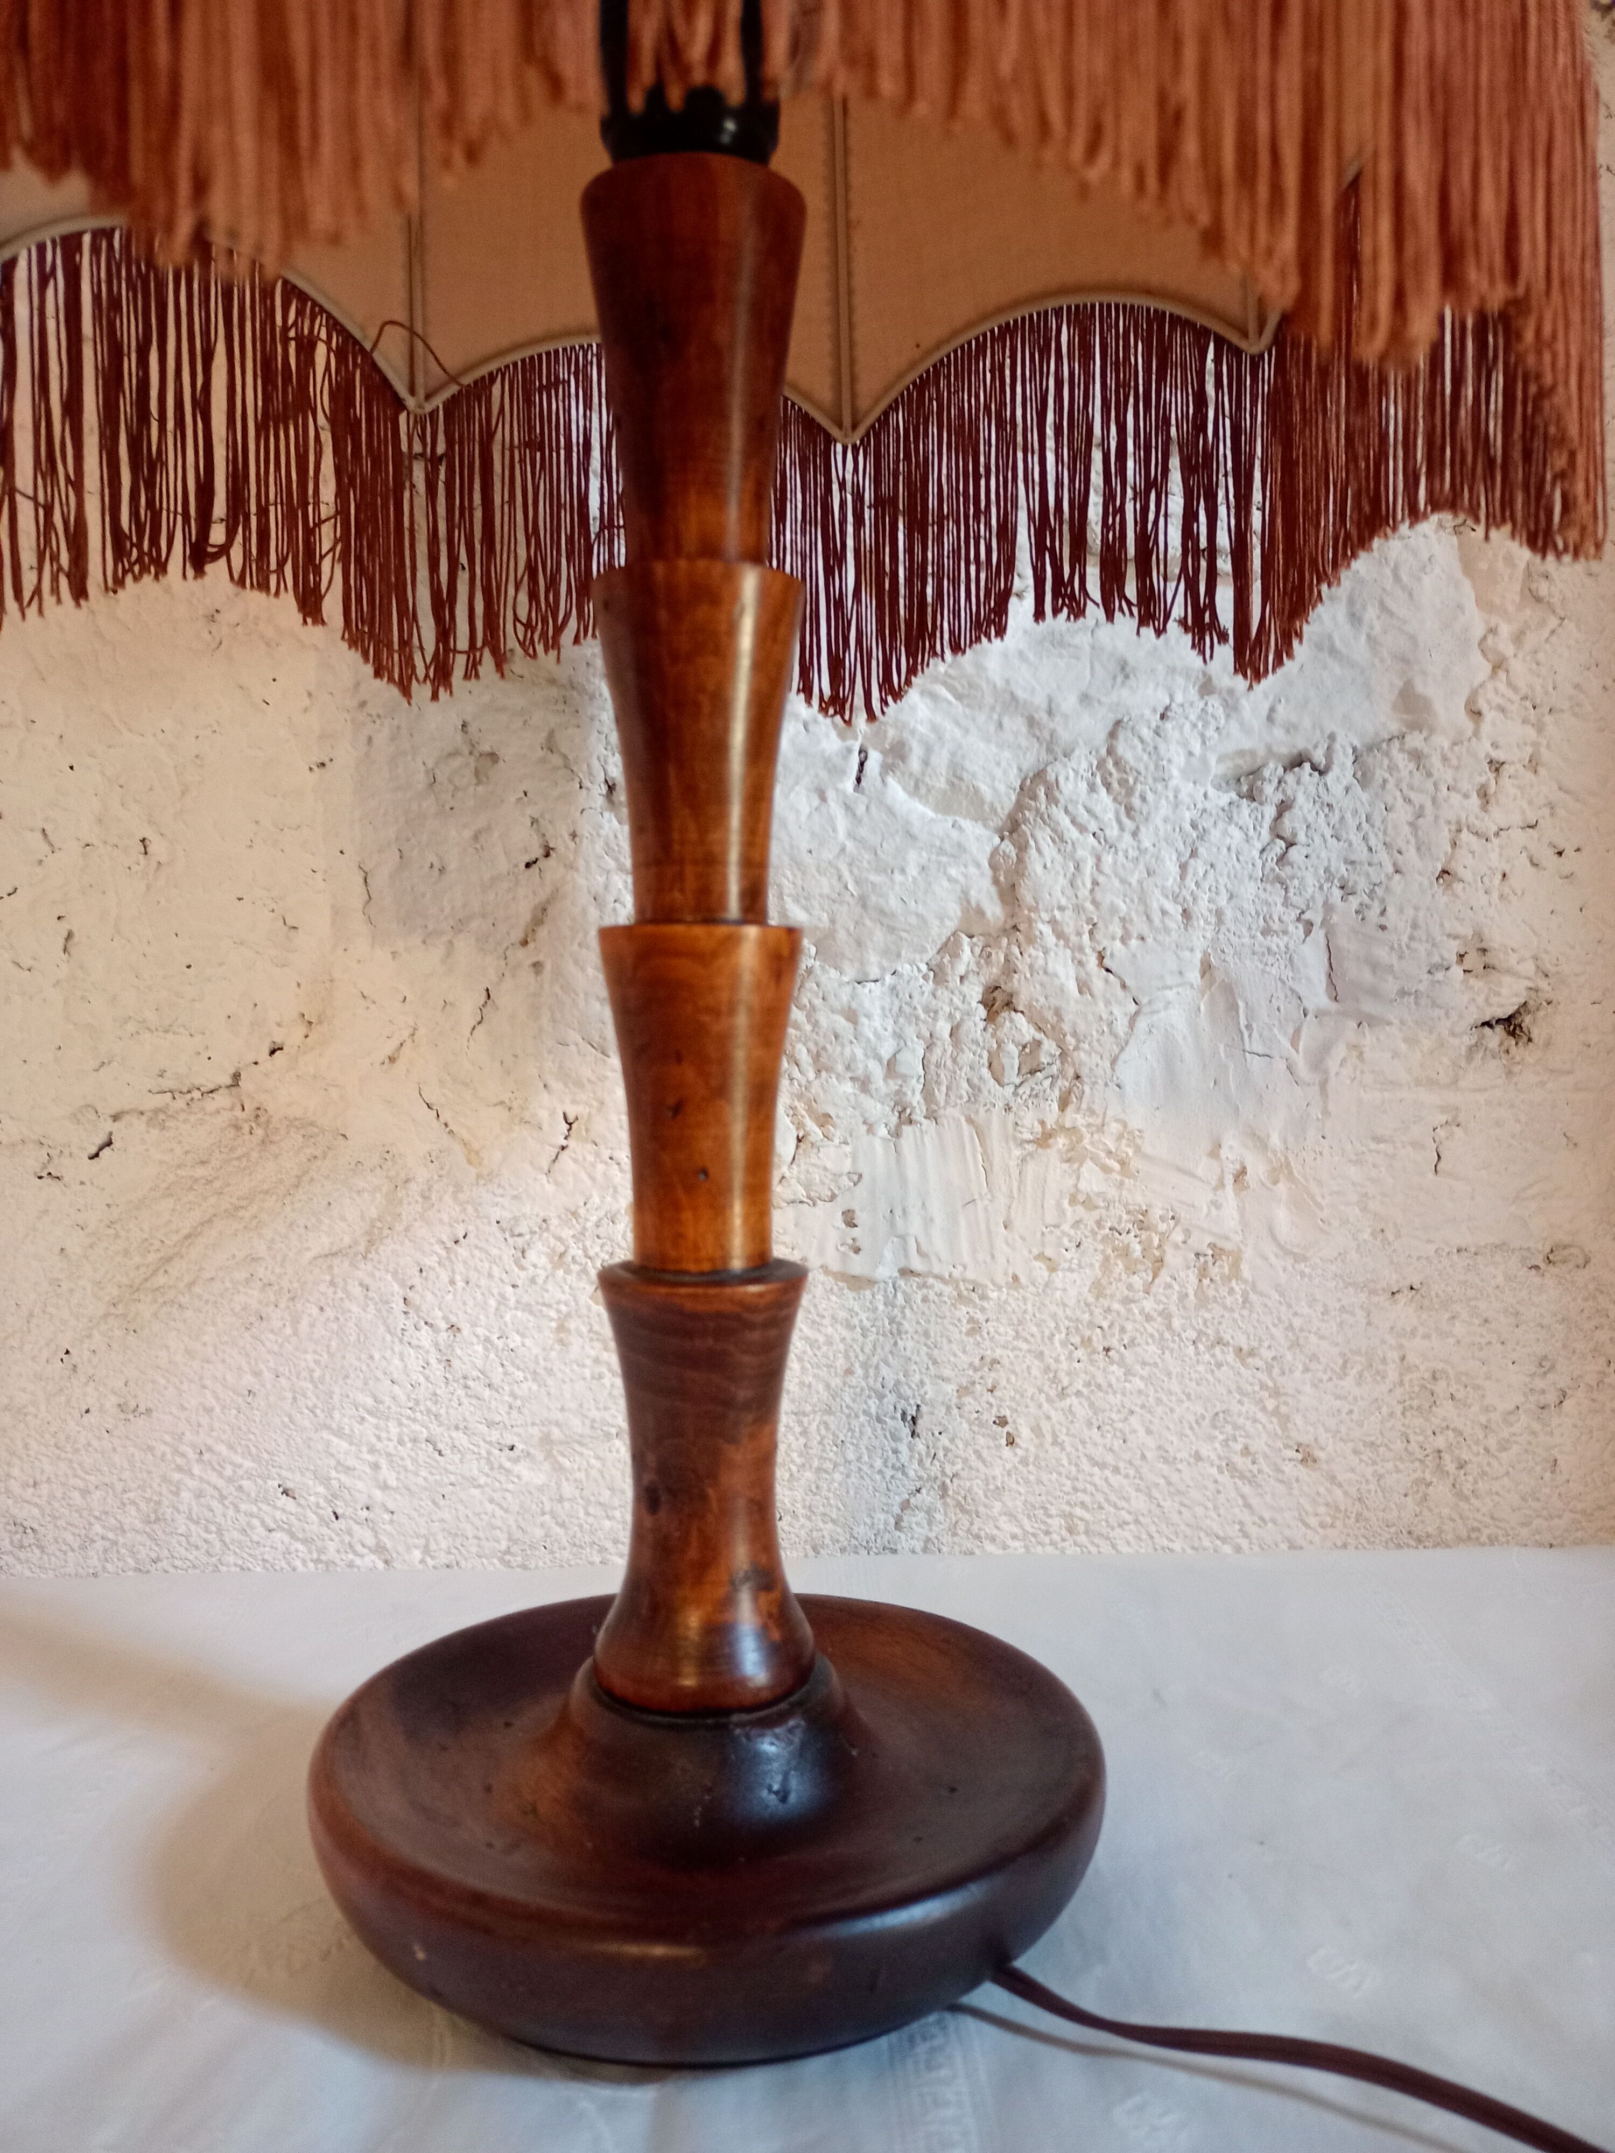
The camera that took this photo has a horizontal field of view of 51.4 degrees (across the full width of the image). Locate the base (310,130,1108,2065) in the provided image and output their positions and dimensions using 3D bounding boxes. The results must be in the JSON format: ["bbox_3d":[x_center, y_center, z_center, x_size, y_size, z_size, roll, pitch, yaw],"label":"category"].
[{"bbox_3d":[-0.025,-0.003,0.401,0.188,0.407,0.188,-1,3,0],"label":"base"}]

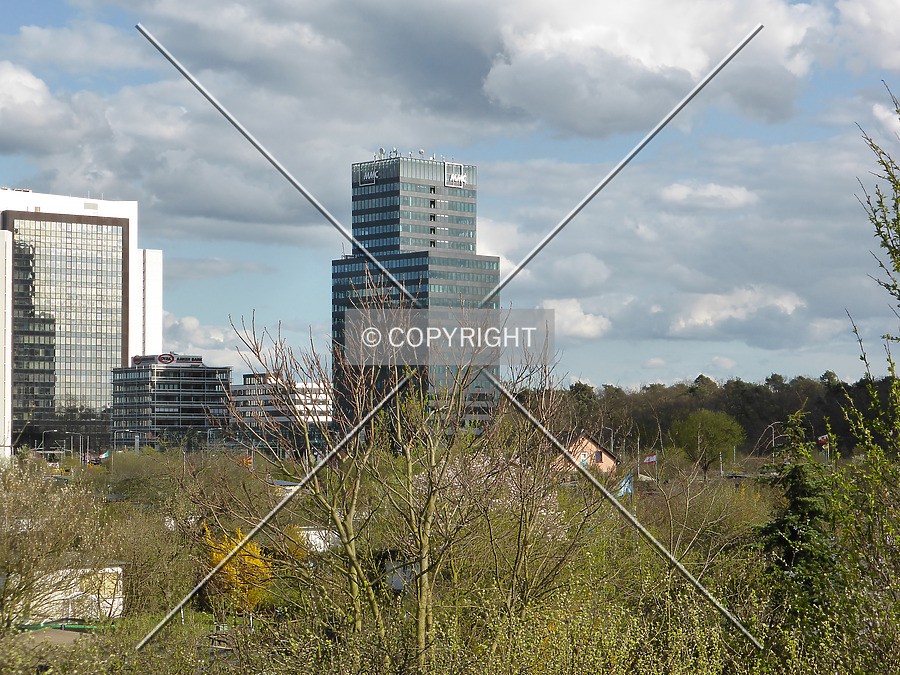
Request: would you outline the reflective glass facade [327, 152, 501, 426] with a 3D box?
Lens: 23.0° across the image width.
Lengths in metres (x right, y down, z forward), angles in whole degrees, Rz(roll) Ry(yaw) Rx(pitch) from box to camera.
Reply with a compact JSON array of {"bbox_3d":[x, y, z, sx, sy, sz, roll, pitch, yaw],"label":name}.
[{"bbox_3d":[-8.888,-5.935,617.931,29.557,84.414,38.947,3,-4,-44],"label":"reflective glass facade"}]

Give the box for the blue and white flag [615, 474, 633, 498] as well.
[{"bbox_3d":[7.873,6.719,100.000,0.800,1.080,0.220,0,-3,0],"label":"blue and white flag"}]

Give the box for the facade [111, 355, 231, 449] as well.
[{"bbox_3d":[-82.490,20.160,653.140,25.100,28.700,27.900,2,-3,-34],"label":"facade"}]

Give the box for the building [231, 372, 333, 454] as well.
[{"bbox_3d":[-51.826,25.888,687.968,17.022,28.574,32.856,3,-4,-43],"label":"building"}]

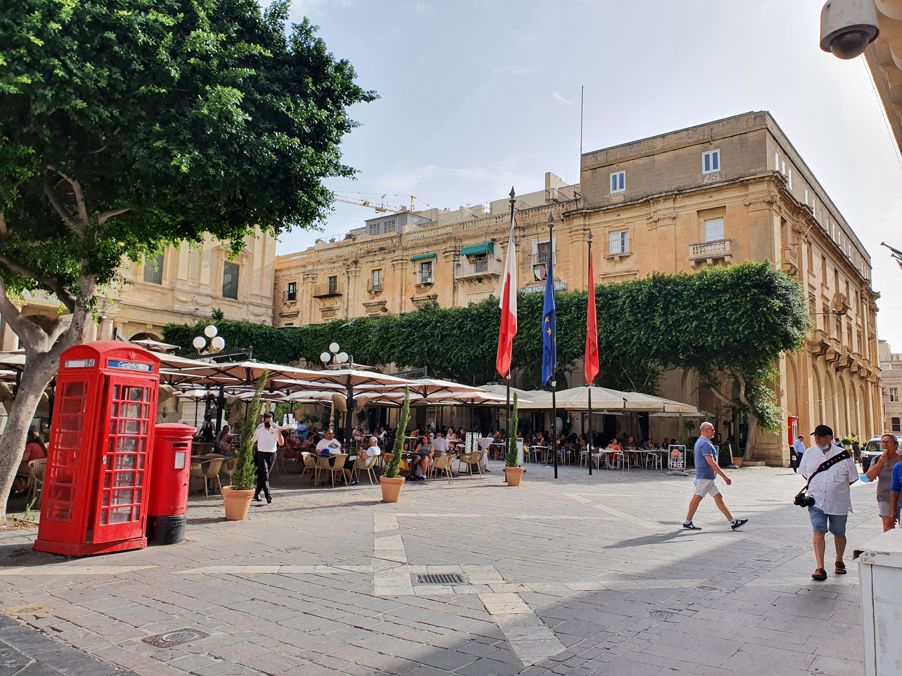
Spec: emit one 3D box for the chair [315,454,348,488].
[{"bbox_3d":[-3.064,3.482,17.768,0.580,0.790,0.600,8,-10,-42],"label":"chair"}]

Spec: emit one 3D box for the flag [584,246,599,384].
[{"bbox_3d":[5.483,-0.878,26.433,0.503,5.460,0.350,0,-8,12],"label":"flag"}]

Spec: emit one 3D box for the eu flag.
[{"bbox_3d":[3.325,-0.631,23.097,0.520,4.500,0.340,1,-8,6],"label":"eu flag"}]

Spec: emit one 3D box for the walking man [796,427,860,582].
[{"bbox_3d":[4.342,1.865,7.849,0.600,1.710,0.500,-5,-10,41],"label":"walking man"}]

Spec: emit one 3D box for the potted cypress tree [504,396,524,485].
[{"bbox_3d":[1.868,3.000,20.002,0.560,2.659,0.560,2,-8,0],"label":"potted cypress tree"}]

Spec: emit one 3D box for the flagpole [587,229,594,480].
[{"bbox_3d":[5.407,0.462,26.254,0.180,9.549,0.180,1,-8,0],"label":"flagpole"}]

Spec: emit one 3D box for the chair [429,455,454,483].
[{"bbox_3d":[-0.256,3.894,20.211,0.580,0.820,0.570,-5,-10,39],"label":"chair"}]

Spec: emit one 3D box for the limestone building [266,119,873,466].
[{"bbox_3d":[13.302,0.896,64.550,42.500,19.000,42.000,-5,-10,38],"label":"limestone building"}]

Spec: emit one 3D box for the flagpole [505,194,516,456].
[{"bbox_3d":[1.840,-0.189,21.221,0.200,9.200,0.200,2,-8,0],"label":"flagpole"}]

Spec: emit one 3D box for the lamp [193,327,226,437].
[{"bbox_3d":[-6.781,1.756,18.717,0.950,4.282,0.950,2,-8,0],"label":"lamp"}]

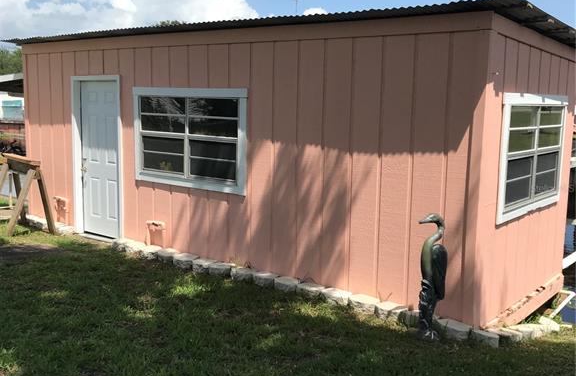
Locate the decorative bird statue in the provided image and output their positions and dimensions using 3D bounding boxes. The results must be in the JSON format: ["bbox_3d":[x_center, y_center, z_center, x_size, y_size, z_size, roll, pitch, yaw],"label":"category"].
[{"bbox_3d":[1.152,0.697,4.933,0.300,0.980,0.210,-4,10,-32],"label":"decorative bird statue"}]

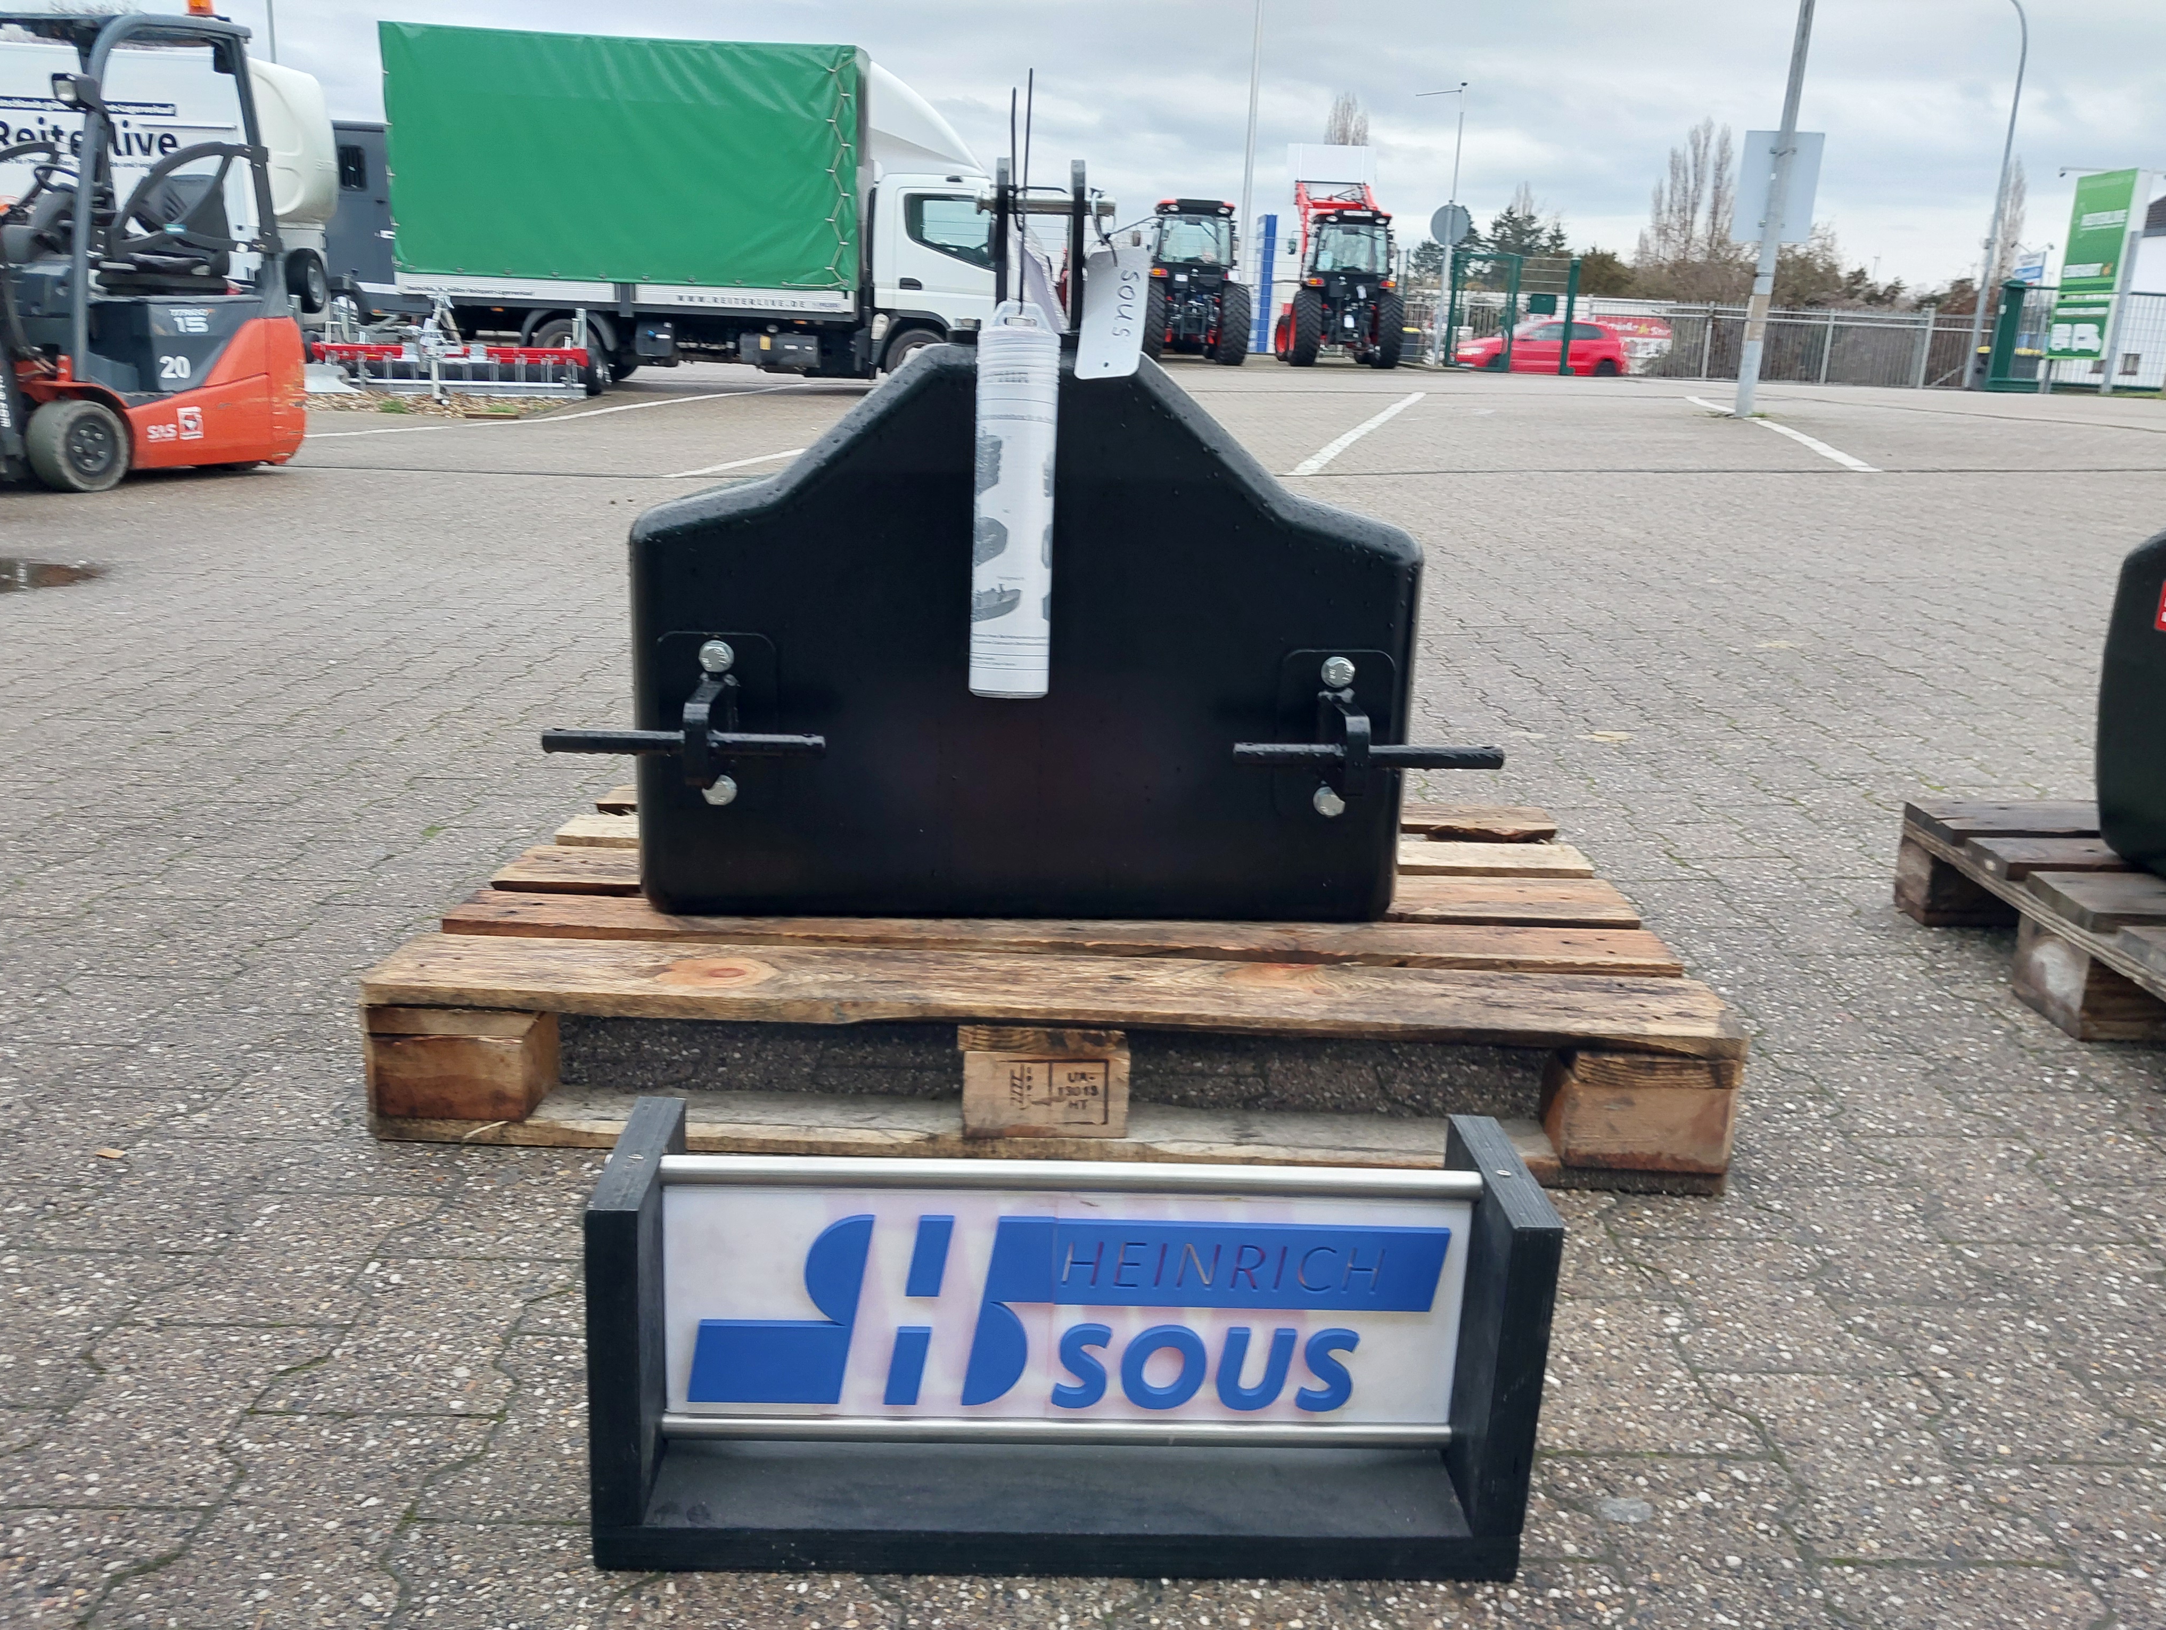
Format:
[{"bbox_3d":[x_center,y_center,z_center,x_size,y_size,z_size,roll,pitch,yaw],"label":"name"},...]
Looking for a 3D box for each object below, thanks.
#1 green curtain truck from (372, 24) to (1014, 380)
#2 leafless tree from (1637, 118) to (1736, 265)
[{"bbox_3d":[-3.511,-5.920,17.106,6.050,3.250,2.200,0,16,-5],"label":"green curtain truck"},{"bbox_3d":[35.206,-33.904,100.000,5.200,14.600,4.800,2,16,0],"label":"leafless tree"}]

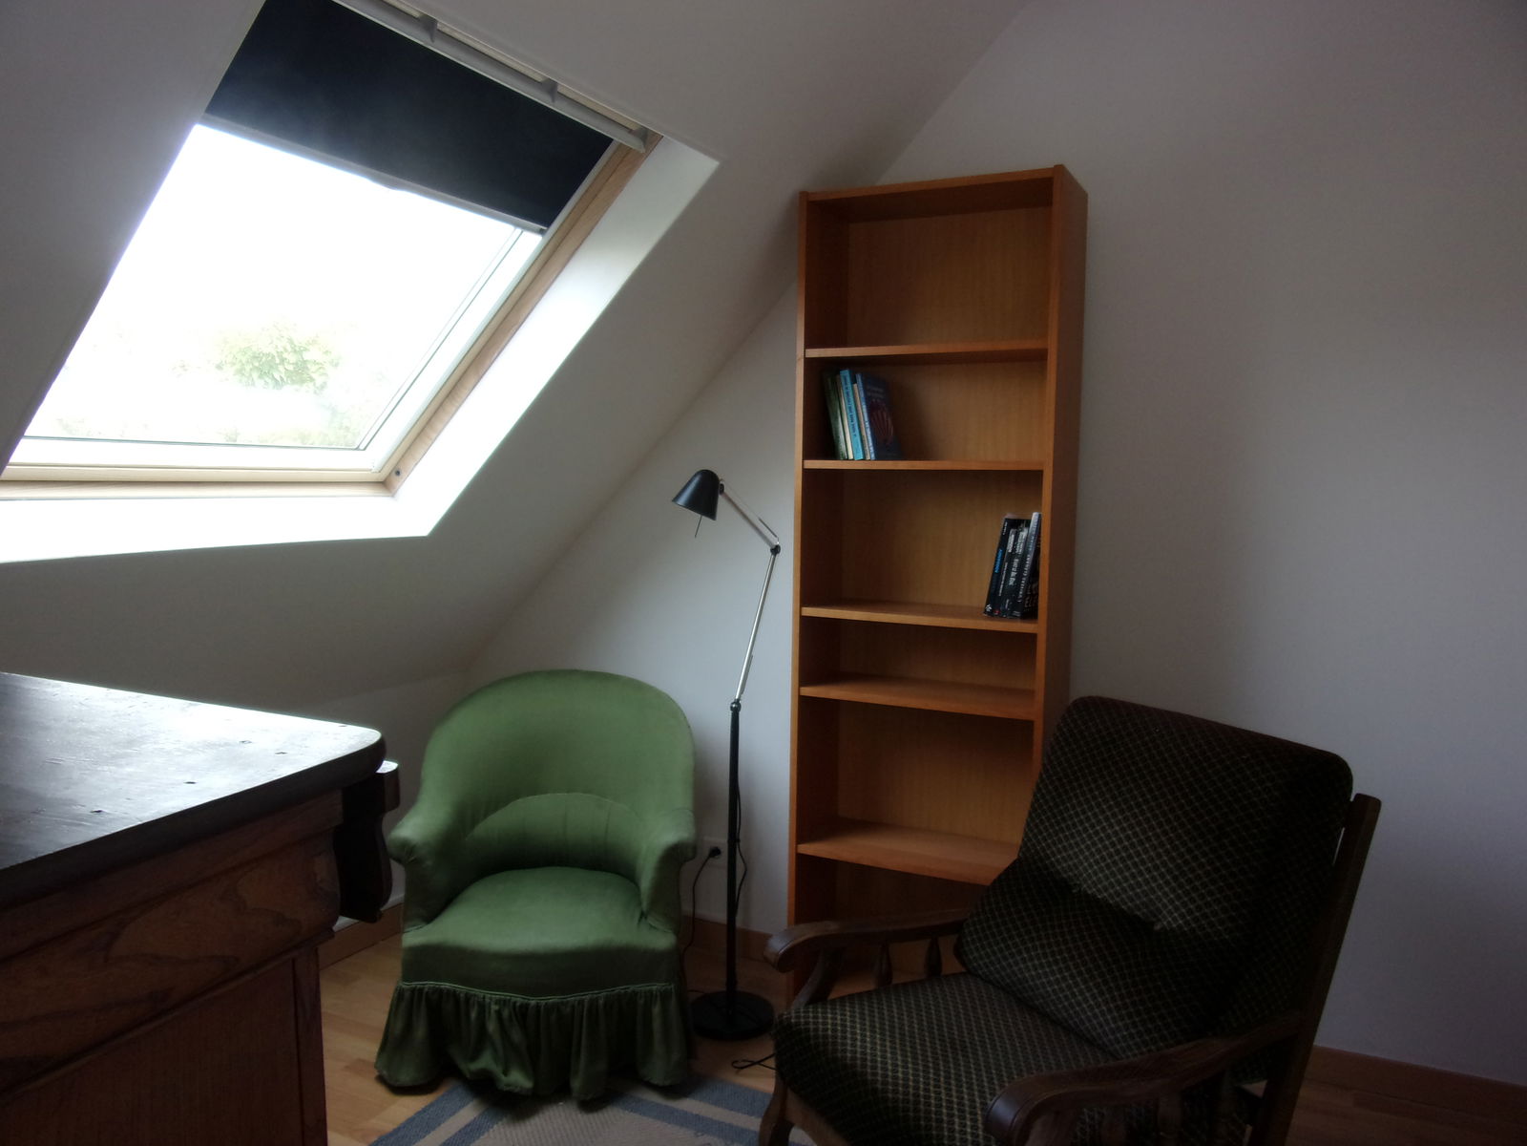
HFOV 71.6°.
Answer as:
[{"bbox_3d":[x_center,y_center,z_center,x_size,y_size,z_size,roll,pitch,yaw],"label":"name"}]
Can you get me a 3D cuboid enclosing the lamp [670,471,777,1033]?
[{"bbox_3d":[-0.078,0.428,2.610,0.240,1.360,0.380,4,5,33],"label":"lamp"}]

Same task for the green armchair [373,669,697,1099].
[{"bbox_3d":[-0.520,0.688,2.600,0.720,0.830,0.670,1,4,-4],"label":"green armchair"}]

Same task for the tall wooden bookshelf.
[{"bbox_3d":[0.400,0.123,2.518,0.602,1.995,0.268,3,5,27],"label":"tall wooden bookshelf"}]

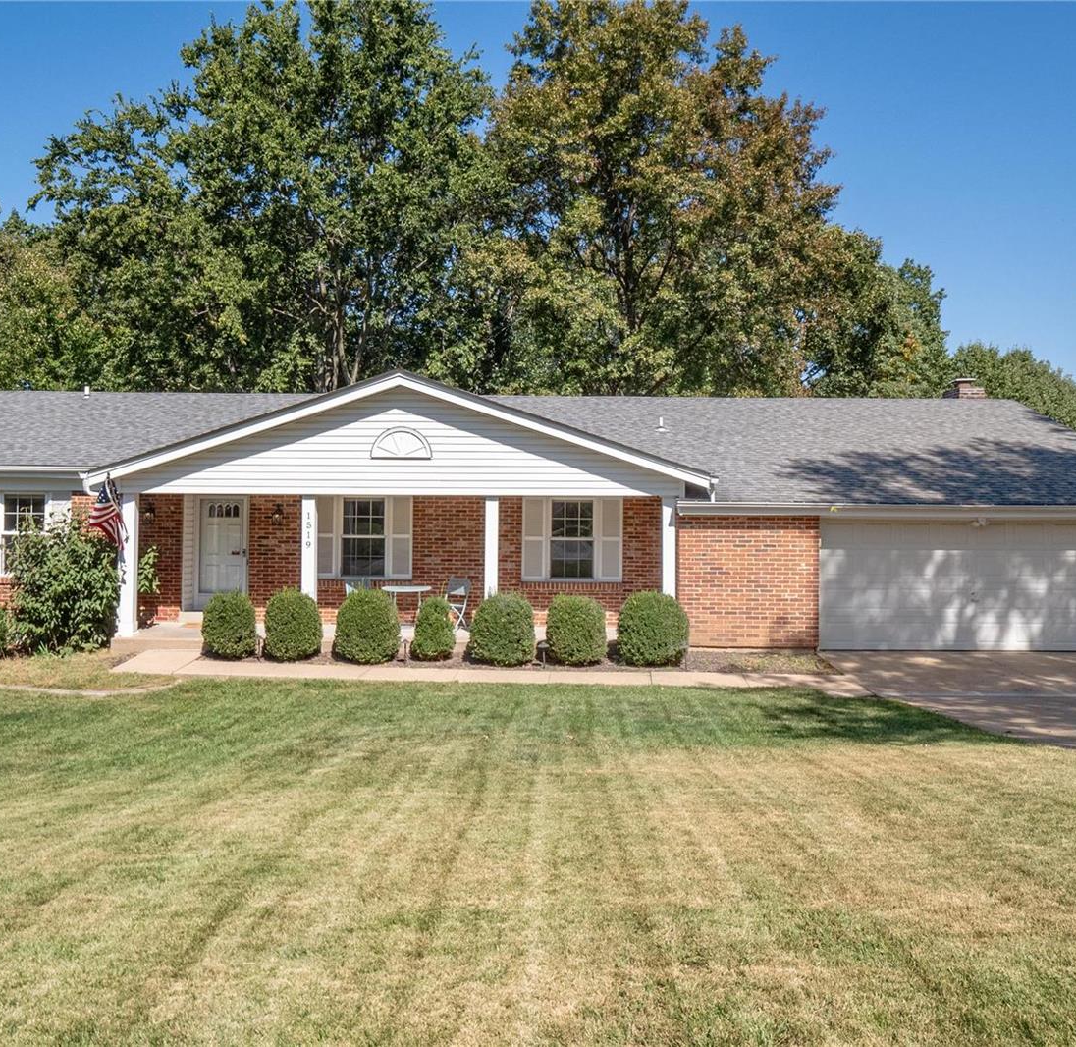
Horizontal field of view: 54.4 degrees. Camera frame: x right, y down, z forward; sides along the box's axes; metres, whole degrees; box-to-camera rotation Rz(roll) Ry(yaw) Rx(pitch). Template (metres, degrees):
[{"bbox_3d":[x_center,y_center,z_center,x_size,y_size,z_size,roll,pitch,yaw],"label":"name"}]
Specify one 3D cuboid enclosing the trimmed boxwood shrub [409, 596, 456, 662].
[{"bbox_3d":[-1.463,1.444,14.439,0.602,0.871,0.584,0,-1,1],"label":"trimmed boxwood shrub"}]

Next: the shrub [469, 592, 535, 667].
[{"bbox_3d":[-0.498,1.435,14.239,0.873,0.982,0.847,0,-1,1],"label":"shrub"}]

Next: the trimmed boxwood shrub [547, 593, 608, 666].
[{"bbox_3d":[0.516,1.441,14.289,0.827,0.954,0.802,0,-1,1],"label":"trimmed boxwood shrub"}]

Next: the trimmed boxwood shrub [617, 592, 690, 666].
[{"bbox_3d":[1.560,1.425,14.239,0.972,0.996,0.943,0,-1,1],"label":"trimmed boxwood shrub"}]

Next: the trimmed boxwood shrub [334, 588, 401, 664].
[{"bbox_3d":[-2.354,1.394,14.340,0.913,0.989,0.885,0,-1,1],"label":"trimmed boxwood shrub"}]

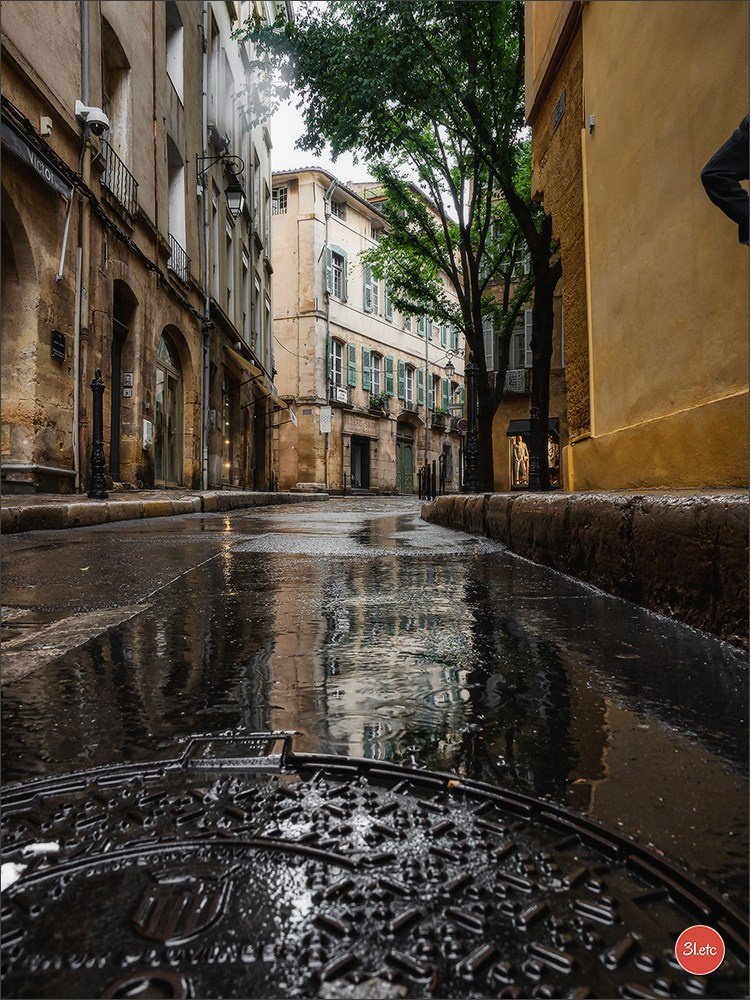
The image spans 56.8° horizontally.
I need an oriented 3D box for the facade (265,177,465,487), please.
[{"bbox_3d":[-0.450,-6.700,35.600,5.200,13.300,14.800,0,0,30],"label":"facade"}]

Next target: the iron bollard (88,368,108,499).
[{"bbox_3d":[-2.413,-0.580,6.050,0.172,1.135,0.172,0,0,0],"label":"iron bollard"}]

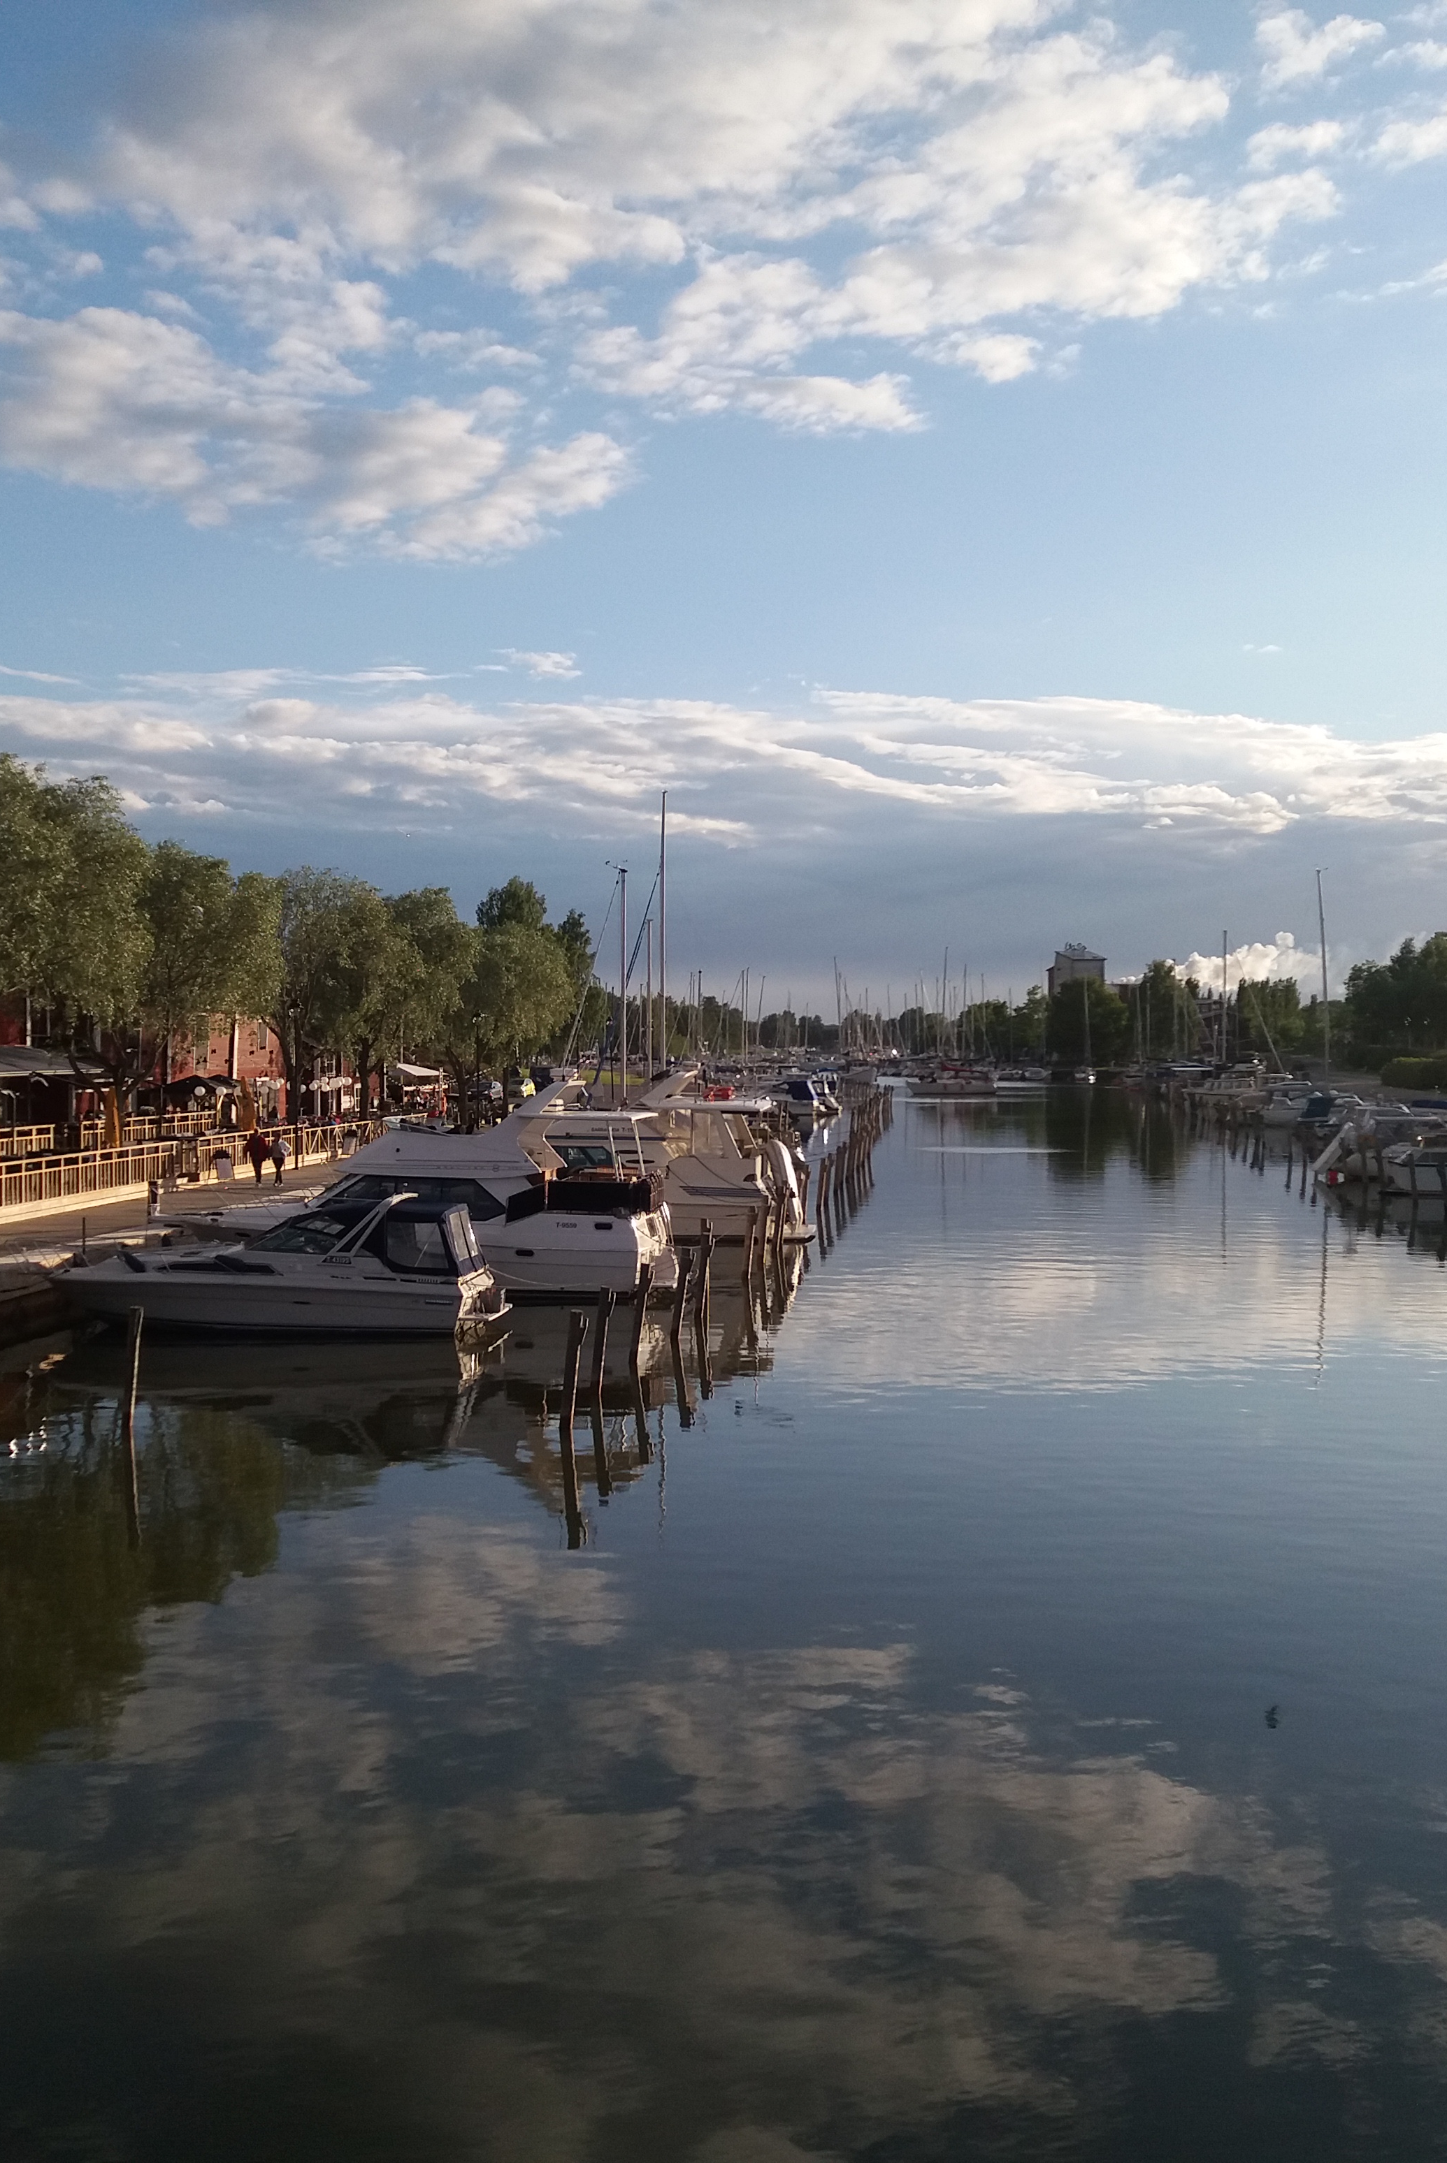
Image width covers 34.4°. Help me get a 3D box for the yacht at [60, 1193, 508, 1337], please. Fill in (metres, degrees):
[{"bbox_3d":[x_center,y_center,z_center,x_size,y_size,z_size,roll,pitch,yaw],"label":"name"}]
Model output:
[{"bbox_3d":[-8.617,3.412,45.146,8.900,2.700,2.900,0,1,9],"label":"yacht"}]

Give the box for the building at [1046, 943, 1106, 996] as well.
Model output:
[{"bbox_3d":[75.816,-16.055,502.833,11.500,26.400,11.500,0,1,6],"label":"building"}]

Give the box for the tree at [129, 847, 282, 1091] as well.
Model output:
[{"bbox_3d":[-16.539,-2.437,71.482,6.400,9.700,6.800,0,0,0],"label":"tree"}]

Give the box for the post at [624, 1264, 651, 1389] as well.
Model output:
[{"bbox_3d":[-1.409,3.931,38.934,0.260,1.800,0.260,5,0,0],"label":"post"}]

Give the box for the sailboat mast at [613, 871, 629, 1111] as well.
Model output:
[{"bbox_3d":[-4.492,-3.837,104.972,0.250,11.550,0.250,-1,0,0],"label":"sailboat mast"}]

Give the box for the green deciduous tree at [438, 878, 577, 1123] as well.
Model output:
[{"bbox_3d":[-11.956,-4.301,130.955,7.800,13.290,7.800,0,1,-5],"label":"green deciduous tree"}]

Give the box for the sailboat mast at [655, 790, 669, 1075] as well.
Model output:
[{"bbox_3d":[-2.662,-5.331,103.939,0.250,15.350,0.250,0,1,0],"label":"sailboat mast"}]

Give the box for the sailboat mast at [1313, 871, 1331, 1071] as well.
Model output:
[{"bbox_3d":[38.608,-5.900,149.936,0.250,15.290,0.250,-2,1,0],"label":"sailboat mast"}]

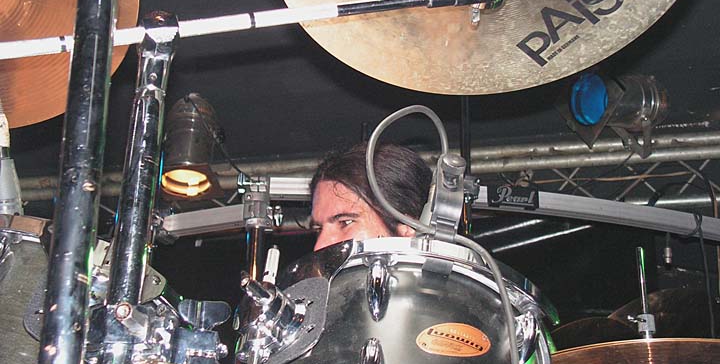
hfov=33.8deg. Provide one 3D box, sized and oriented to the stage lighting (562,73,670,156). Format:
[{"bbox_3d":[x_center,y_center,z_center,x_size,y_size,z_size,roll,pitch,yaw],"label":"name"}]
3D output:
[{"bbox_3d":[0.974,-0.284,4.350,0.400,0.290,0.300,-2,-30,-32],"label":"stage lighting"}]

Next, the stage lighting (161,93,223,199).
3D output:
[{"bbox_3d":[-0.643,-0.146,4.500,0.280,0.390,0.310,4,-31,-8],"label":"stage lighting"}]

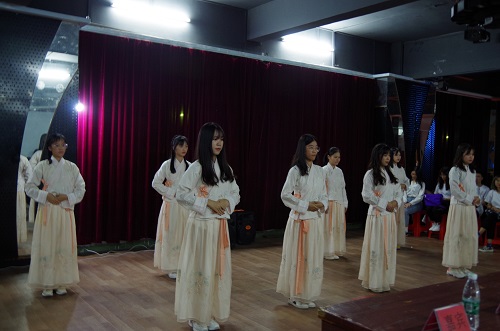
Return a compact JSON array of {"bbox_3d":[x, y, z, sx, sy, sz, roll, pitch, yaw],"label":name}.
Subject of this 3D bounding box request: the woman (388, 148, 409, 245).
[{"bbox_3d":[2.414,0.536,8.136,0.460,1.610,0.390,1,0,-34],"label":"woman"}]

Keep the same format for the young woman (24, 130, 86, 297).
[{"bbox_3d":[-1.892,0.478,4.866,0.560,1.574,0.420,1,1,-33],"label":"young woman"}]

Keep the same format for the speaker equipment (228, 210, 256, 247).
[{"bbox_3d":[-0.141,1.016,8.280,0.370,0.560,0.330,1,0,-32],"label":"speaker equipment"}]

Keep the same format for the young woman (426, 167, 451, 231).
[{"bbox_3d":[3.637,0.667,9.500,0.600,1.250,0.460,1,0,-44],"label":"young woman"}]

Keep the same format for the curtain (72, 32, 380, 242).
[{"bbox_3d":[0.112,-0.346,8.843,6.200,3.030,0.180,1,0,-35],"label":"curtain"}]

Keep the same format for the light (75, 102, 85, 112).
[{"bbox_3d":[-2.266,-0.773,6.650,0.120,0.120,0.100,1,1,-20],"label":"light"}]

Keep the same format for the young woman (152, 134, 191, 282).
[{"bbox_3d":[-0.859,0.468,5.737,0.540,1.631,0.420,1,1,-38],"label":"young woman"}]

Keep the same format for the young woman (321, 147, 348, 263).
[{"bbox_3d":[1.211,0.535,7.107,0.450,1.580,0.350,1,0,-32],"label":"young woman"}]

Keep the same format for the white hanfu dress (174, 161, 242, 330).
[{"bbox_3d":[-0.338,0.582,4.019,0.550,1.291,0.450,1,1,-40],"label":"white hanfu dress"}]

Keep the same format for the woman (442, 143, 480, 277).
[{"bbox_3d":[2.610,0.545,6.128,0.460,1.610,0.390,1,0,-34],"label":"woman"}]

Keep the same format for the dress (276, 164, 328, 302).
[{"bbox_3d":[0.498,0.616,4.732,0.500,1.280,0.420,1,0,-34],"label":"dress"}]

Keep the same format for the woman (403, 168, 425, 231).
[{"bbox_3d":[3.179,0.703,9.700,0.620,1.310,0.460,1,0,-28],"label":"woman"}]

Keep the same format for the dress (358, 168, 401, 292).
[{"bbox_3d":[1.404,0.673,5.373,0.520,1.302,0.440,1,1,-39],"label":"dress"}]

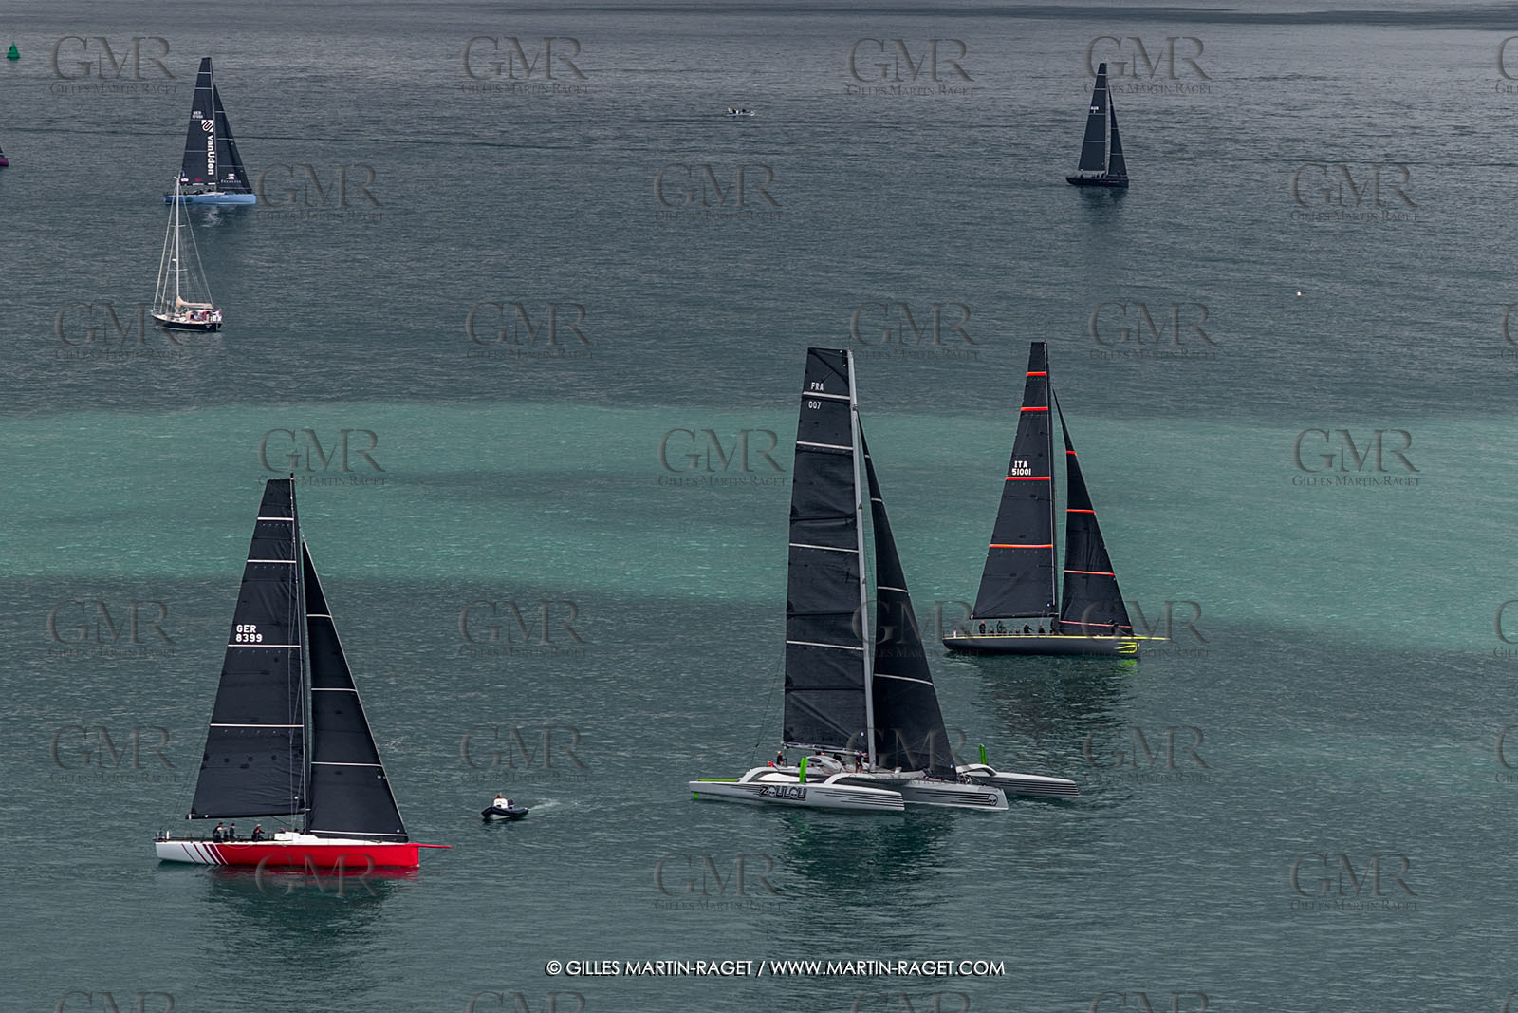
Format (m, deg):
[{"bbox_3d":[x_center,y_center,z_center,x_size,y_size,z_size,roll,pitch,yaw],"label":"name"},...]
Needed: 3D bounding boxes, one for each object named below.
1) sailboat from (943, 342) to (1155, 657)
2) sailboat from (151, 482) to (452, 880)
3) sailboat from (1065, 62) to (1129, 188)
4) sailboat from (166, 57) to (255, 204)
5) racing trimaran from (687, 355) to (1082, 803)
[{"bbox_3d":[22.418,-0.628,539.777,16.600,23.740,4.450,1,6,10],"label":"sailboat"},{"bbox_3d":[-27.330,9.723,422.806,17.600,23.170,4.450,1,6,8],"label":"sailboat"},{"bbox_3d":[53.916,-60.613,1125.003,12.900,19.340,3.900,6,8,45],"label":"sailboat"},{"bbox_3d":[-83.924,-57.422,1083.855,14.300,22.210,4.300,1,6,6],"label":"sailboat"},{"bbox_3d":[8.250,4.343,448.519,21.200,28.730,16.800,6,8,45],"label":"racing trimaran"}]

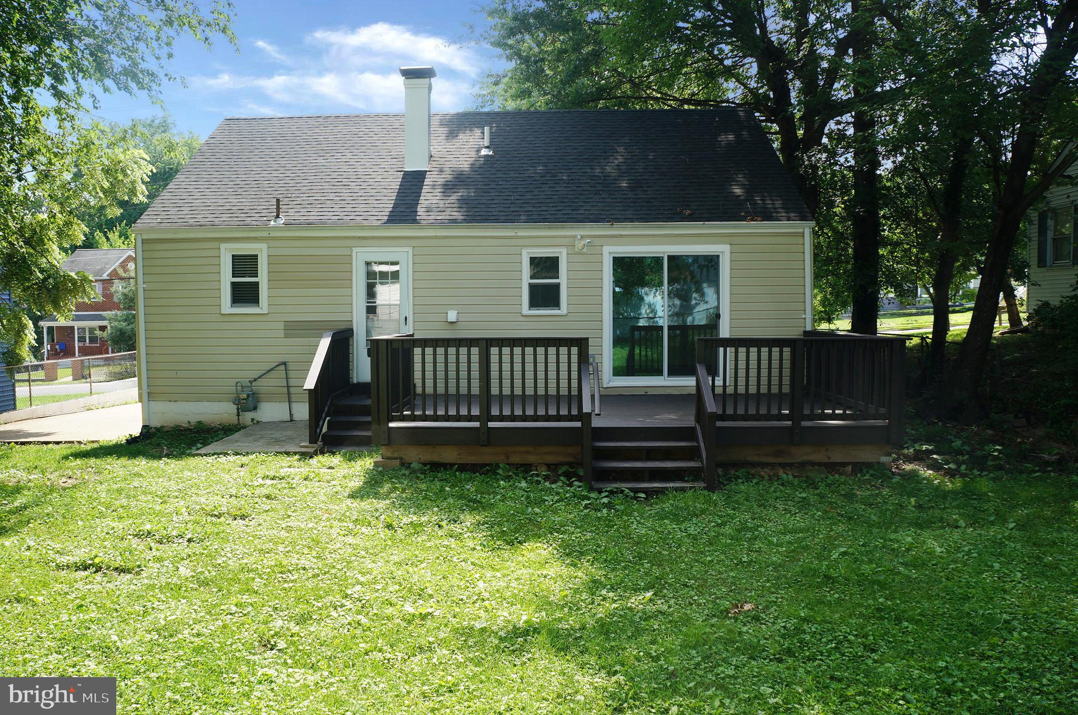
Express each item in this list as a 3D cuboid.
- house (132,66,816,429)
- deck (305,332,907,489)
[{"bbox_3d":[-1.014,-2.084,15.982,10.573,5.990,7.738,0,3,1],"label":"house"},{"bbox_3d":[0.568,0.462,10.245,7.218,1.518,4.293,0,3,1],"label":"deck"}]

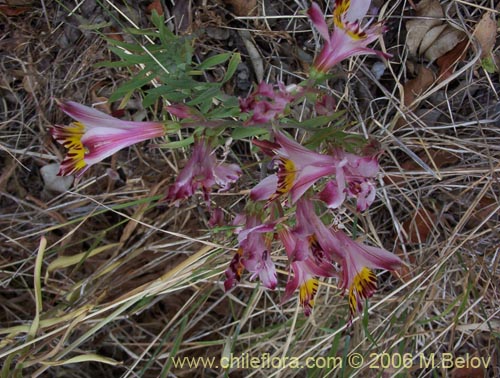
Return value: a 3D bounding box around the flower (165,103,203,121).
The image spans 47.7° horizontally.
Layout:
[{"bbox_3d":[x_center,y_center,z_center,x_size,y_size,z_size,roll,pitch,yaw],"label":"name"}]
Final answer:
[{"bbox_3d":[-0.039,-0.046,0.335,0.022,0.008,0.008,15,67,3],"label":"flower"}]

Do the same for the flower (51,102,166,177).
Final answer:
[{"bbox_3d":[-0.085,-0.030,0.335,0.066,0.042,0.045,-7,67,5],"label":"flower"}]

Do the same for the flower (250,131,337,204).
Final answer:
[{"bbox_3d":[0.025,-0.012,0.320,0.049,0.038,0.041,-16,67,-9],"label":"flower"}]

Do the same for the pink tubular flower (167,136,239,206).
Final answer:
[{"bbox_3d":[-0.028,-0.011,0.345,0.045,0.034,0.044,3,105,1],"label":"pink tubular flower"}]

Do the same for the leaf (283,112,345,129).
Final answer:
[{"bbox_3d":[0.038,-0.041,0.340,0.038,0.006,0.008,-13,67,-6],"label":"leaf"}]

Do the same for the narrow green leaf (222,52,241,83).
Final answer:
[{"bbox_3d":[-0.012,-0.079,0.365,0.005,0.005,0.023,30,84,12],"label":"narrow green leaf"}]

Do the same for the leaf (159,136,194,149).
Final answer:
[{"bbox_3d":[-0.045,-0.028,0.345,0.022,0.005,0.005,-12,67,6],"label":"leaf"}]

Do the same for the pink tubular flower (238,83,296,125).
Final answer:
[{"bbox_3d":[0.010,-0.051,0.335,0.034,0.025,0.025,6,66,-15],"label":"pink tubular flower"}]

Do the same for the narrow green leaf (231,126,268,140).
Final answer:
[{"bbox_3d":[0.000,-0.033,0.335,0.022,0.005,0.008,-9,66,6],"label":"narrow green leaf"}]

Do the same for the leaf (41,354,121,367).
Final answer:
[{"bbox_3d":[-0.126,0.128,0.420,0.059,0.007,0.008,2,67,0],"label":"leaf"}]

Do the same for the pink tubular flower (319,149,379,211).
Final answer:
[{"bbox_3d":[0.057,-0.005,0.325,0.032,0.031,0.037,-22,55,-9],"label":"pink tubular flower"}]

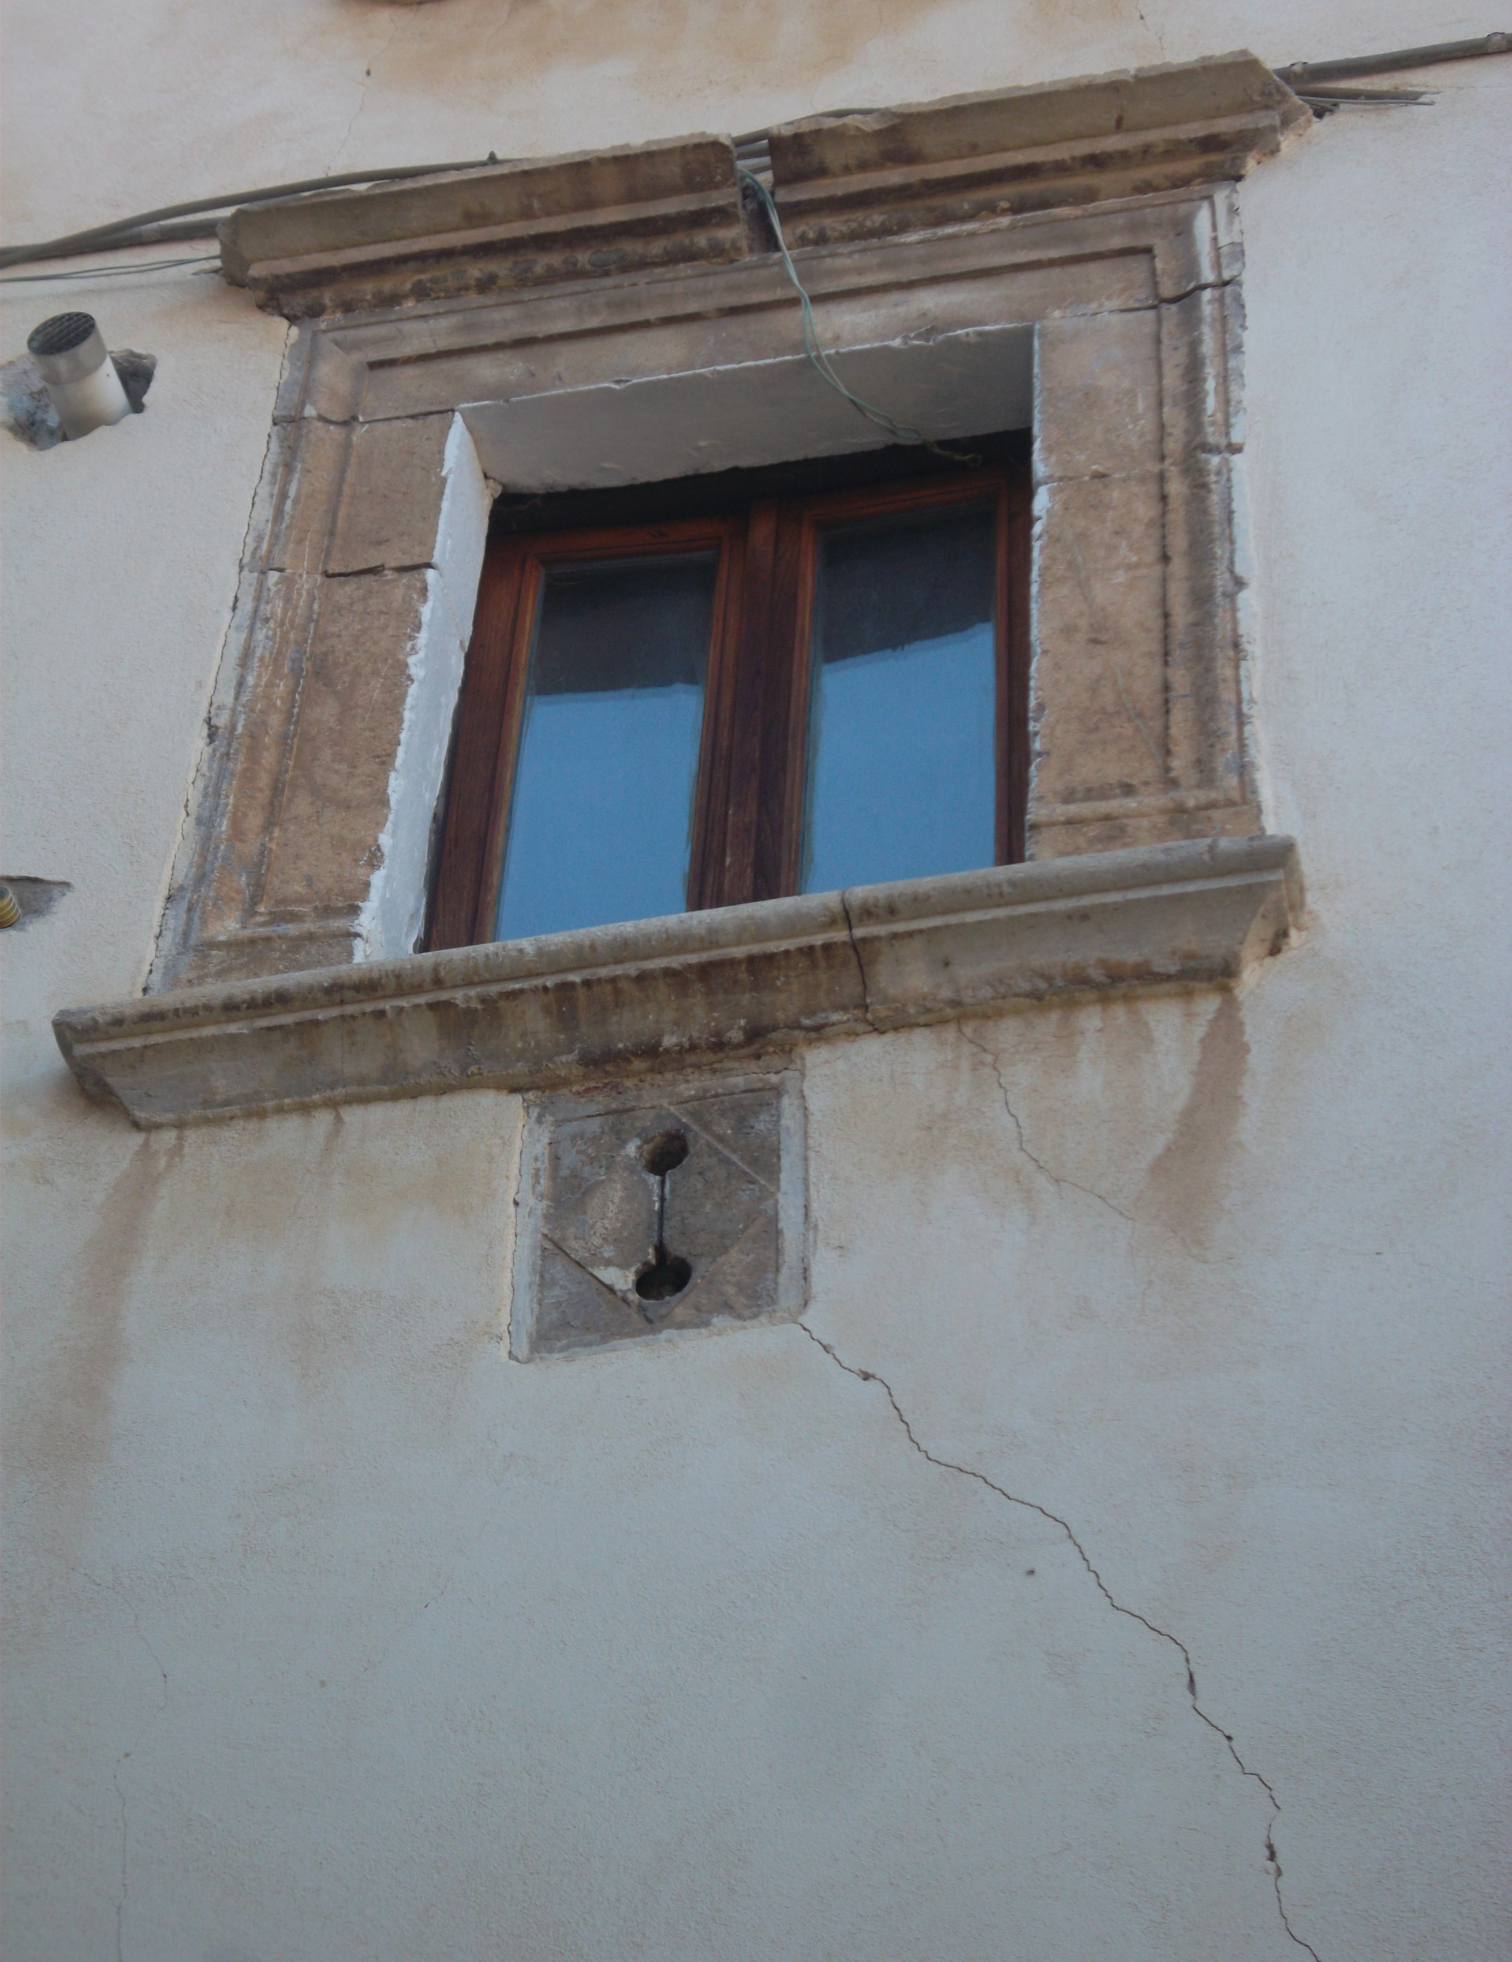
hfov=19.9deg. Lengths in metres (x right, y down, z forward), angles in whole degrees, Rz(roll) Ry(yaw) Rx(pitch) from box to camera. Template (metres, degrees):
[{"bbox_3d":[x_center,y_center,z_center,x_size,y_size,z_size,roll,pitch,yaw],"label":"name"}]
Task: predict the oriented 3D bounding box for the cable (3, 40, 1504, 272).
[{"bbox_3d":[-0.054,-1.292,6.653,2.401,0.200,0.060,-7,-46,11],"label":"cable"}]

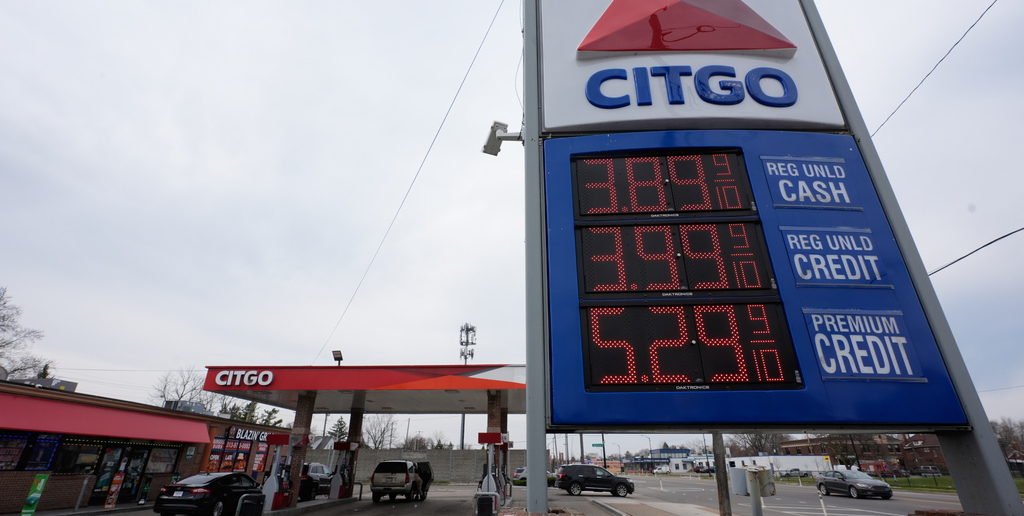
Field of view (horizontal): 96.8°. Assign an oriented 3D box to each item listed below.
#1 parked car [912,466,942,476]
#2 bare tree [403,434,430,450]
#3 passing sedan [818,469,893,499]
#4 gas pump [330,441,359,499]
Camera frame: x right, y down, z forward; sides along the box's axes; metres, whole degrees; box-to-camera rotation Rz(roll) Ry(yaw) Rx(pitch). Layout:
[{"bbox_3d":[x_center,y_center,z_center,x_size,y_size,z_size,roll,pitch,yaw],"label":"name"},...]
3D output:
[{"bbox_3d":[72.500,37.604,80.117,5.200,1.850,1.950,4,-25,-9],"label":"parked car"},{"bbox_3d":[-17.698,35.832,82.540,5.000,7.200,5.000,5,-25,-10],"label":"bare tree"},{"bbox_3d":[20.150,13.397,27.025,1.870,1.480,4.870,0,-25,1],"label":"passing sedan"},{"bbox_3d":[-9.220,11.604,24.822,0.780,2.620,1.200,0,-25,1],"label":"gas pump"}]

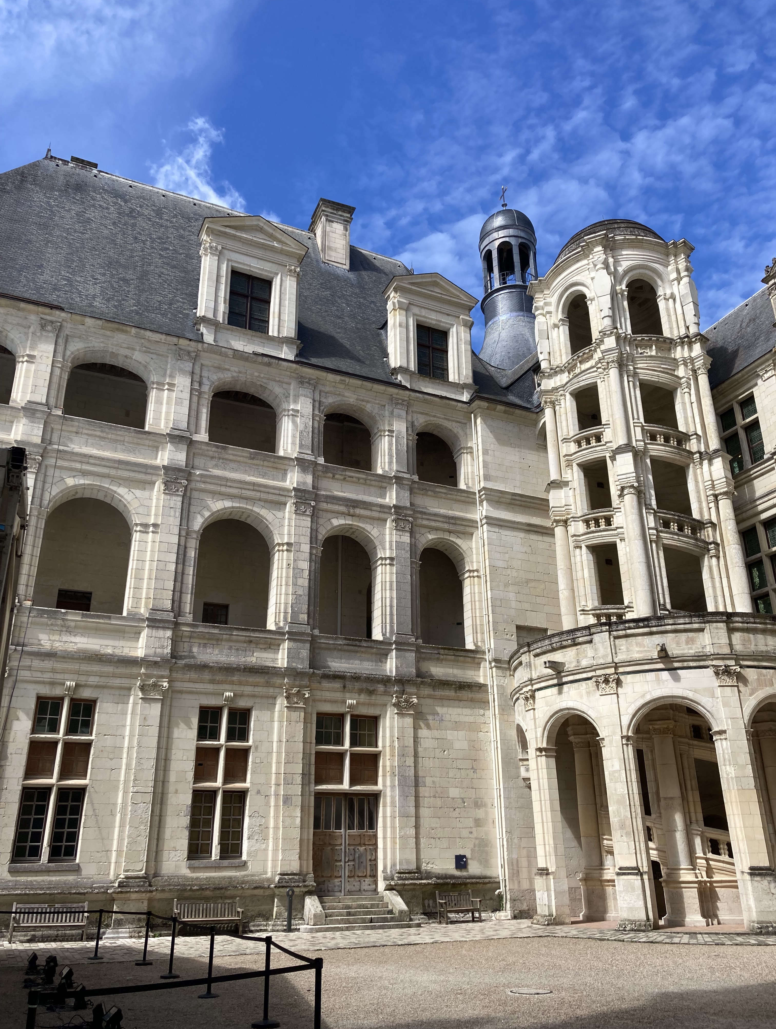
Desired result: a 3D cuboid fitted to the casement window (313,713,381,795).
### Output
[{"bbox_3d":[-1.315,7.698,27.068,2.290,2.360,0.250,9,-25,-23],"label":"casement window"}]

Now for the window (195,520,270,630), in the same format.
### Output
[{"bbox_3d":[-5.441,1.938,29.955,2.900,4.350,0.550,9,-25,-23],"label":"window"}]

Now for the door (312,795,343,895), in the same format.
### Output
[{"bbox_3d":[-1.855,10.185,25.925,1.120,2.960,0.120,9,-25,-23],"label":"door"}]

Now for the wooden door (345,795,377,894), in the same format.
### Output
[{"bbox_3d":[-0.871,10.786,27.454,1.160,3.050,0.100,9,-24,-23],"label":"wooden door"}]

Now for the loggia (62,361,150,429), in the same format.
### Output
[{"bbox_3d":[-9.639,-4.219,29.129,2.750,2.850,0.500,9,-24,-23],"label":"loggia"}]

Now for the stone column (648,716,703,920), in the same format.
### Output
[{"bbox_3d":[8.472,9.020,24.753,1.000,5.600,0.800,-10,-24,22],"label":"stone column"}]

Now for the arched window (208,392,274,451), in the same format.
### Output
[{"bbox_3d":[-5.119,-3.427,29.819,2.430,2.400,0.500,9,-24,-23],"label":"arched window"}]

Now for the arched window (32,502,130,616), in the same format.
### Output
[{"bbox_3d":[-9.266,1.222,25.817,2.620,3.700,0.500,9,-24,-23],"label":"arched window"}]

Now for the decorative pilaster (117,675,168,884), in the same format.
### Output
[{"bbox_3d":[-6.955,7.486,23.820,0.900,5.620,0.380,9,-24,-23],"label":"decorative pilaster"}]

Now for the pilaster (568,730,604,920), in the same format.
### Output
[{"bbox_3d":[7.274,11.028,30.108,1.050,6.400,1.150,0,-23,-1],"label":"pilaster"}]

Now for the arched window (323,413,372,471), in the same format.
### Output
[{"bbox_3d":[-1.468,-2.798,31.541,2.120,2.400,0.350,9,-25,-23],"label":"arched window"}]

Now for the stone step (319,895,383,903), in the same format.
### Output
[{"bbox_3d":[-1.235,12.442,27.021,2.250,0.190,0.400,9,-25,-23],"label":"stone step"}]

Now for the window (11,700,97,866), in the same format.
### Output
[{"bbox_3d":[-9.202,7.304,23.254,1.630,4.360,0.250,9,-24,-23],"label":"window"}]

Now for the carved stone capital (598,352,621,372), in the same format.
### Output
[{"bbox_3d":[8.368,-5.705,31.227,0.700,0.580,0.680,-10,-24,22],"label":"carved stone capital"}]

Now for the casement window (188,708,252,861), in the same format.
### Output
[{"bbox_3d":[-5.016,7.995,25.092,1.660,4.330,0.250,9,-25,-23],"label":"casement window"}]

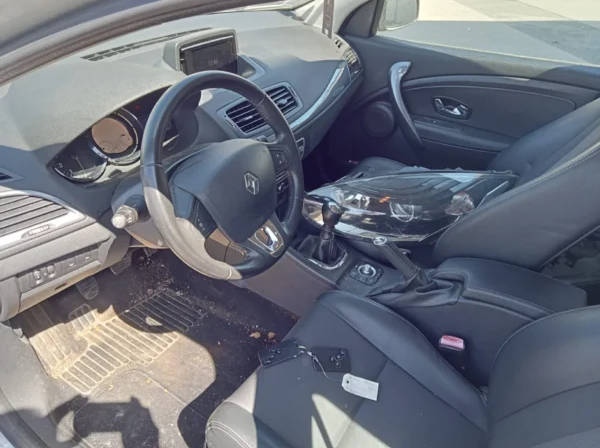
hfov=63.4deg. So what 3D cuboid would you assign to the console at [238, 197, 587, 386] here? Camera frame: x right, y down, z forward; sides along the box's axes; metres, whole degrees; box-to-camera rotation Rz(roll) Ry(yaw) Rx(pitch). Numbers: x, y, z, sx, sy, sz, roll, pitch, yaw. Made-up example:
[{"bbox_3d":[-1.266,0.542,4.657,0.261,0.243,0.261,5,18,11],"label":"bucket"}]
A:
[{"bbox_3d":[0.241,0.133,1.241,0.850,0.350,0.230,18,36,28],"label":"console"}]

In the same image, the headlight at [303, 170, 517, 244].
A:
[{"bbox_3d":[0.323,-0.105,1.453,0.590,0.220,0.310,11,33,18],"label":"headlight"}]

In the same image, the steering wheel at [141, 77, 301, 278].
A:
[{"bbox_3d":[-0.126,-0.083,0.874,0.105,0.370,0.370,-5,22,39],"label":"steering wheel"}]

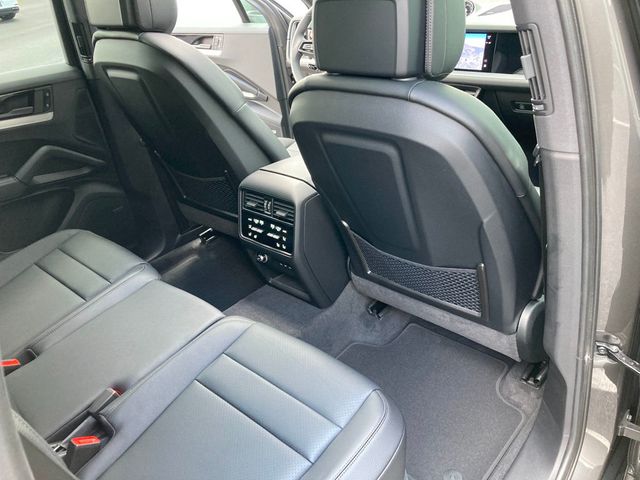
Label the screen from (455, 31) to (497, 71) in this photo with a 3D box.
[{"bbox_3d":[0.429,-0.622,1.693,0.300,0.118,0.020,19,25,35],"label":"screen"}]

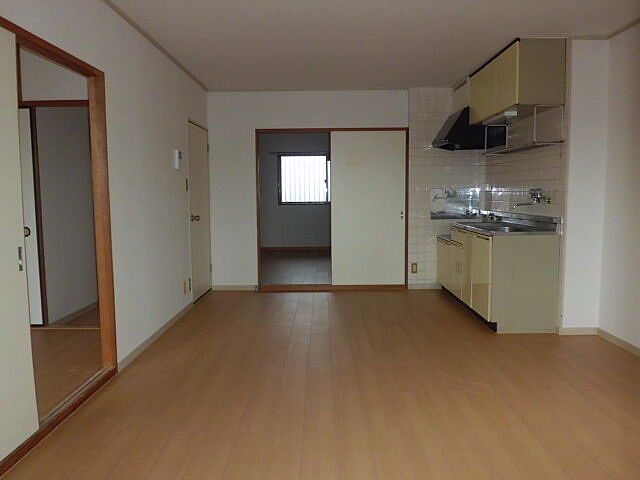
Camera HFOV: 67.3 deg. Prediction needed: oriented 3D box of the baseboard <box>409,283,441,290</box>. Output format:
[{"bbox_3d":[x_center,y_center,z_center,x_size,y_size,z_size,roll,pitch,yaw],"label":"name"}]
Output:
[{"bbox_3d":[1.218,0.541,5.617,0.380,0.085,0.015,0,5,0],"label":"baseboard"}]

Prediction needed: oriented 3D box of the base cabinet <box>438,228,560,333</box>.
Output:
[{"bbox_3d":[1.600,0.261,4.624,0.540,0.790,1.780,0,5,0],"label":"base cabinet"}]

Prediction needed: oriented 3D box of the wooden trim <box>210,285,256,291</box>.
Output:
[{"bbox_3d":[-1.007,0.558,5.618,0.530,0.070,0.015,0,5,0],"label":"wooden trim"}]

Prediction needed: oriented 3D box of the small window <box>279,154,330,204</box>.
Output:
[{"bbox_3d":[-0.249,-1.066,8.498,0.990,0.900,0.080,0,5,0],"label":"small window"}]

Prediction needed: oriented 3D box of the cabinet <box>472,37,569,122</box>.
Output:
[{"bbox_3d":[1.659,-1.316,4.157,0.355,0.495,1.160,0,5,0],"label":"cabinet"}]

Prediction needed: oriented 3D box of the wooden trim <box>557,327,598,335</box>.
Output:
[{"bbox_3d":[1.998,0.709,3.737,0.320,0.065,0.020,0,5,0],"label":"wooden trim"}]

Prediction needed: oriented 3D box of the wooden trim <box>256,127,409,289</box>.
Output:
[{"bbox_3d":[0.143,-0.336,5.543,1.755,1.875,0.100,0,5,0],"label":"wooden trim"}]

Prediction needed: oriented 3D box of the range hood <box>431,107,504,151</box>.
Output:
[{"bbox_3d":[1.543,-1.150,5.061,0.580,0.410,0.610,0,5,0],"label":"range hood"}]

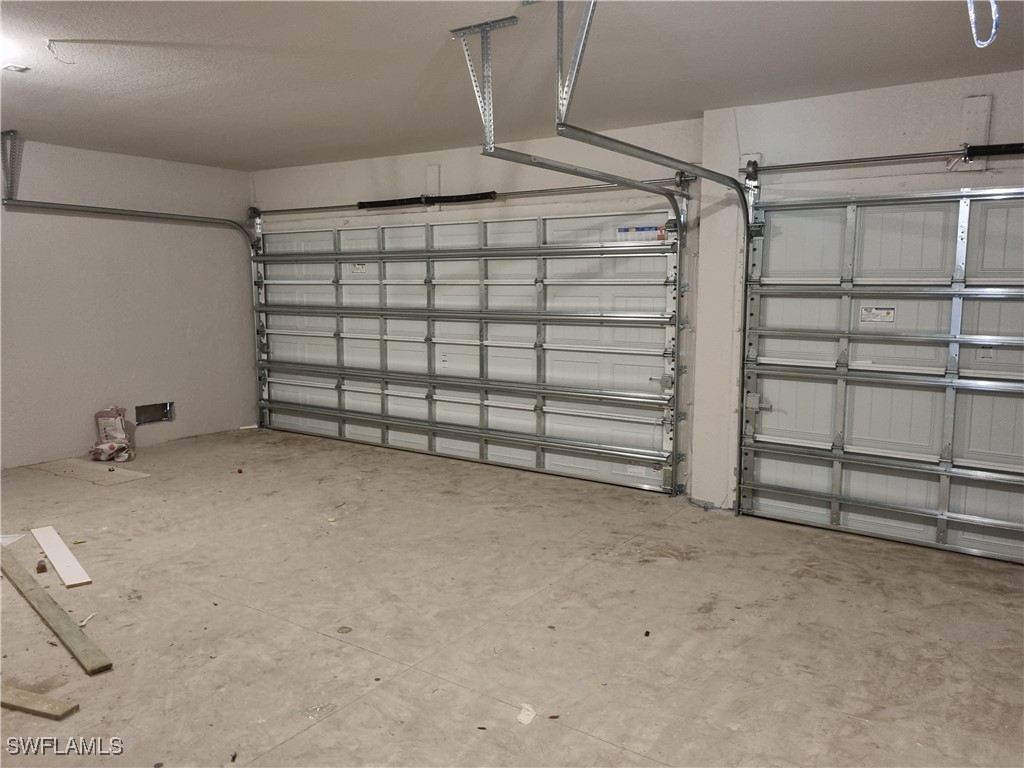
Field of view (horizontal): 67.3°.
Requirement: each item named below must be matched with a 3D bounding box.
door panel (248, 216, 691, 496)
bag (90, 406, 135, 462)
[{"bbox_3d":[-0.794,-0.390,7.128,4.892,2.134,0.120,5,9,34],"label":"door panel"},{"bbox_3d":[-3.682,0.460,7.063,0.340,0.450,0.330,-4,8,-31],"label":"bag"}]

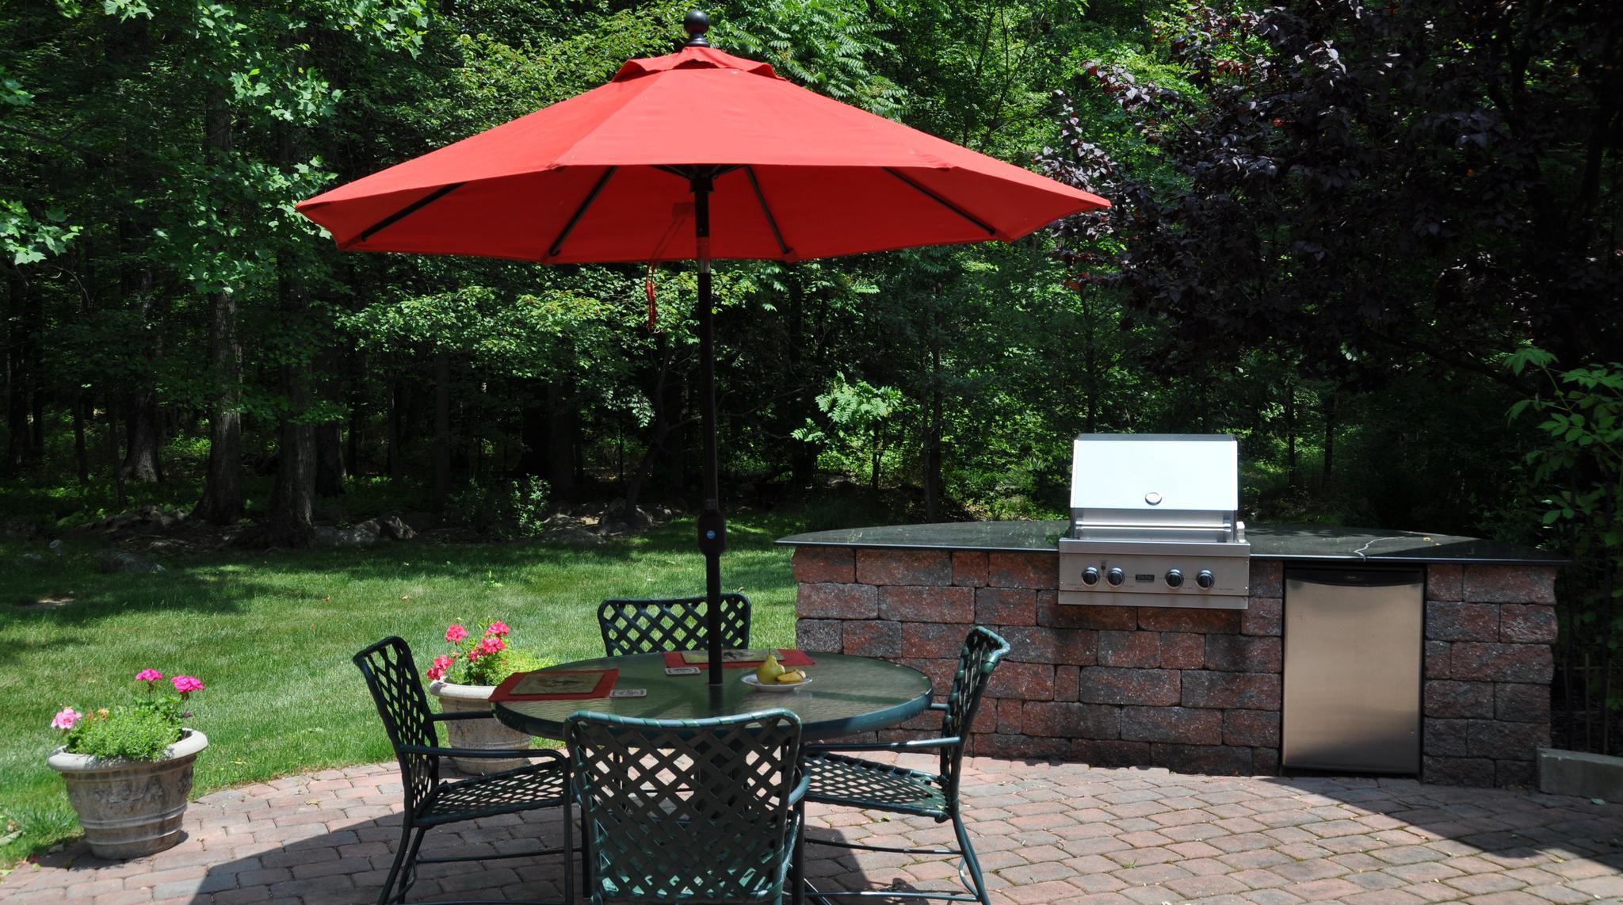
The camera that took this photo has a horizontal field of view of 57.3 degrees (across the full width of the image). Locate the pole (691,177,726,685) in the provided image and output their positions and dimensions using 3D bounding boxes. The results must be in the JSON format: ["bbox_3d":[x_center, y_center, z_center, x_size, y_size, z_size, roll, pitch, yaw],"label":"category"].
[{"bbox_3d":[-0.301,0.178,4.387,0.070,1.900,0.070,-2,2,0],"label":"pole"}]

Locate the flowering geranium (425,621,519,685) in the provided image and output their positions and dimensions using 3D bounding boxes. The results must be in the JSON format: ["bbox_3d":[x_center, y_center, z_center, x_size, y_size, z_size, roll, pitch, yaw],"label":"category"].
[{"bbox_3d":[-1.467,0.869,6.428,0.430,0.260,0.400,-1,2,-14],"label":"flowering geranium"}]

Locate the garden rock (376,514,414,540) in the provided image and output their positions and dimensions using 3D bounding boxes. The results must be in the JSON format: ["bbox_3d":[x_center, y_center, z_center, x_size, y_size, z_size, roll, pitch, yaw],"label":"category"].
[{"bbox_3d":[-4.451,0.793,16.047,0.406,0.271,0.350,0,2,-16],"label":"garden rock"}]

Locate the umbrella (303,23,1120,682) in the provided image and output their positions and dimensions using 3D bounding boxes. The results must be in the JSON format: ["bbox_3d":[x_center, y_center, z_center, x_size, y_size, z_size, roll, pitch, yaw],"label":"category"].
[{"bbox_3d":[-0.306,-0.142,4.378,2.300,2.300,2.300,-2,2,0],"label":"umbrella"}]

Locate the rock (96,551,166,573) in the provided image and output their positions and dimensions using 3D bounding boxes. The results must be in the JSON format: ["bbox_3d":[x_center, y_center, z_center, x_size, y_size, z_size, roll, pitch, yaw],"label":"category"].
[{"bbox_3d":[-5.853,0.933,12.981,0.610,0.207,0.450,-1,2,-24],"label":"rock"}]

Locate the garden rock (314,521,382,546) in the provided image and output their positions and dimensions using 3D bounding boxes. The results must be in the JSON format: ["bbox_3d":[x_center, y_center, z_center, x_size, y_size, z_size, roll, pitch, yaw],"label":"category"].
[{"bbox_3d":[-5.250,0.912,16.832,0.780,0.300,0.520,-1,2,-18],"label":"garden rock"}]

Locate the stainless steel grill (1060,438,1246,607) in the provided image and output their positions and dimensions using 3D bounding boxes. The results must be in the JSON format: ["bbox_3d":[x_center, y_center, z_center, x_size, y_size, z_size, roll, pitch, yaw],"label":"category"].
[{"bbox_3d":[1.439,0.271,6.266,0.751,0.678,0.640,1,2,12],"label":"stainless steel grill"}]

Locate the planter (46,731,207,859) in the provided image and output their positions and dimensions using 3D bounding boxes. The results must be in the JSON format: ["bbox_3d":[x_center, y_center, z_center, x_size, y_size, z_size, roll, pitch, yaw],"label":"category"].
[{"bbox_3d":[-2.283,1.153,4.996,0.488,0.355,0.488,0,2,0],"label":"planter"}]

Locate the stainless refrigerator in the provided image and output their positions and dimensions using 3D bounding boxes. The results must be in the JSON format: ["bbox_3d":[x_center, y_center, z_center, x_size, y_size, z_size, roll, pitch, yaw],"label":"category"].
[{"bbox_3d":[2.197,0.851,6.135,0.525,0.837,0.530,1,2,12],"label":"stainless refrigerator"}]

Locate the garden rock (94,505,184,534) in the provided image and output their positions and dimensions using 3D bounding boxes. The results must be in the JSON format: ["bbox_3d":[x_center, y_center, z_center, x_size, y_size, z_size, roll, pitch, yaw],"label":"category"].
[{"bbox_3d":[-7.965,0.790,17.628,1.050,0.340,0.700,-1,2,-24],"label":"garden rock"}]

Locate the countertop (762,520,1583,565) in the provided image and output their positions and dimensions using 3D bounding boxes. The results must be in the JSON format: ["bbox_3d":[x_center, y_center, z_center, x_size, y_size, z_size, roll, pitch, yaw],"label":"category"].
[{"bbox_3d":[1.532,0.395,6.732,3.110,0.035,1.500,1,2,12],"label":"countertop"}]

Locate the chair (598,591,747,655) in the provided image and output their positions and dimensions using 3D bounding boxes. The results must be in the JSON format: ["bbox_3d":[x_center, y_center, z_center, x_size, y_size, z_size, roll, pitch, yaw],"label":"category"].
[{"bbox_3d":[-0.400,0.962,4.990,0.570,0.840,0.610,-1,2,-17],"label":"chair"}]

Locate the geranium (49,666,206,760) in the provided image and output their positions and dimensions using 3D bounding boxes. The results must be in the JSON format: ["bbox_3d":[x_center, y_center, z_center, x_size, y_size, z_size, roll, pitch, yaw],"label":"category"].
[{"bbox_3d":[-2.407,0.921,5.228,0.510,0.280,0.460,-1,2,-25],"label":"geranium"}]

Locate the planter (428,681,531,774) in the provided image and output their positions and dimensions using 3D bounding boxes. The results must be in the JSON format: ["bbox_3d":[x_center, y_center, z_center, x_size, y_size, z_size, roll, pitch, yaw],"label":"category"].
[{"bbox_3d":[-1.310,1.123,6.087,0.492,0.340,0.492,0,2,0],"label":"planter"}]

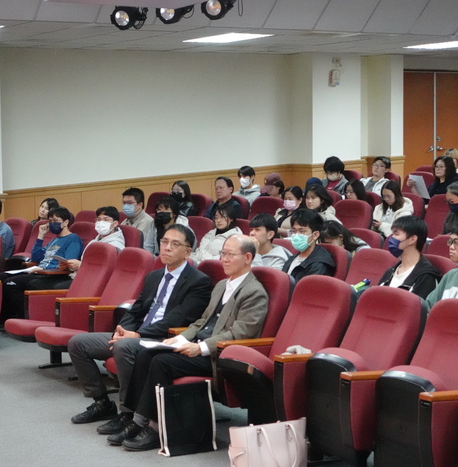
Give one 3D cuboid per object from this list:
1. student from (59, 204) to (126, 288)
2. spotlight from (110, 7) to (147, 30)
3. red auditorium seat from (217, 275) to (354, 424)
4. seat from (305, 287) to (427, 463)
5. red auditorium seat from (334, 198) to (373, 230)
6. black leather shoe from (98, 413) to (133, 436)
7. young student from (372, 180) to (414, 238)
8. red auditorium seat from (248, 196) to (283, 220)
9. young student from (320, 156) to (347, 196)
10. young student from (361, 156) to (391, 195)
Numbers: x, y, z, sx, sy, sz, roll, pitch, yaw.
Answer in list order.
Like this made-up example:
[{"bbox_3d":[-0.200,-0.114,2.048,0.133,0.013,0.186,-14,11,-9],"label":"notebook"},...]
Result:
[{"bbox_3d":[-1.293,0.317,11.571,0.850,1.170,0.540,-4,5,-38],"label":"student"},{"bbox_3d":[-0.819,-1.777,11.200,0.200,0.220,0.280,2,25,25],"label":"spotlight"},{"bbox_3d":[0.310,0.741,7.768,0.668,0.978,0.630,-3,5,-30],"label":"red auditorium seat"},{"bbox_3d":[0.637,0.777,7.250,0.638,0.978,0.630,-3,5,-31],"label":"seat"},{"bbox_3d":[1.044,0.168,13.190,0.638,0.978,0.630,-4,6,-40],"label":"red auditorium seat"},{"bbox_3d":[-0.628,1.094,7.955,0.285,0.115,0.105,-3,4,-27],"label":"black leather shoe"},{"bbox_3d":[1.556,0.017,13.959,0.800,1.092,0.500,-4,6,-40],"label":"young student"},{"bbox_3d":[0.189,0.119,13.624,0.680,0.960,0.640,-4,5,-38],"label":"red auditorium seat"},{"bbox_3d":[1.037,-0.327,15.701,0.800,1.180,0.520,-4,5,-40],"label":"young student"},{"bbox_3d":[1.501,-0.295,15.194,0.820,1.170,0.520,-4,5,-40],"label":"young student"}]

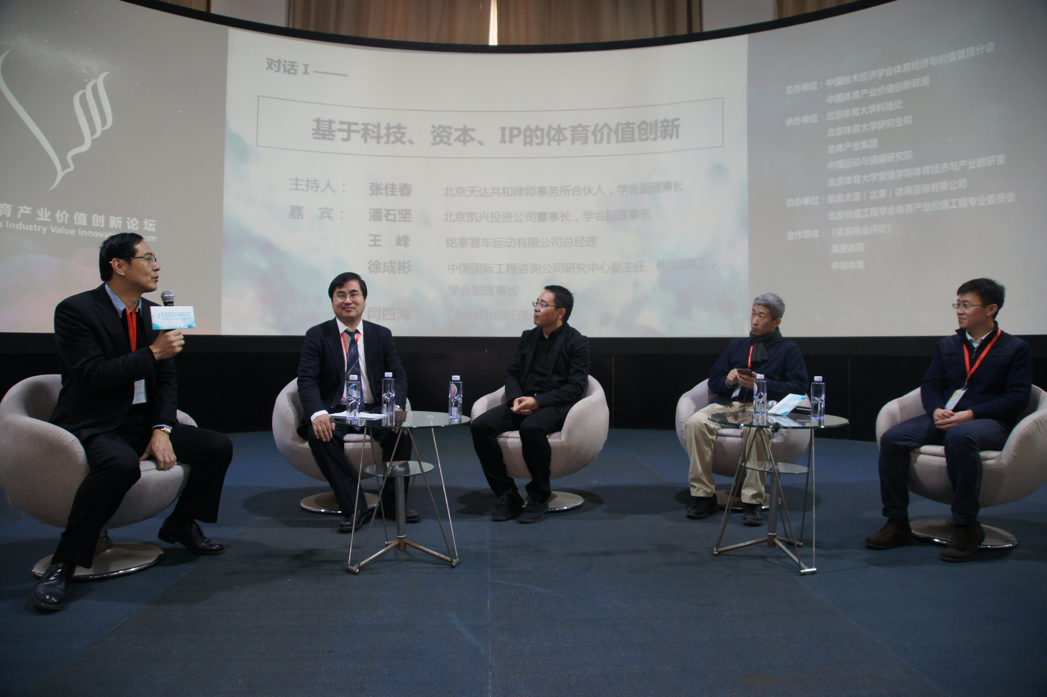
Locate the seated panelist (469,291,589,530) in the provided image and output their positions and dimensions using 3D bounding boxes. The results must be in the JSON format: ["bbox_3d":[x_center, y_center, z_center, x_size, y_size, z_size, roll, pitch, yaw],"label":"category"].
[{"bbox_3d":[0.062,0.264,3.989,0.580,1.275,0.820,0,0,25],"label":"seated panelist"}]

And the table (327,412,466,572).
[{"bbox_3d":[-0.524,0.599,2.974,0.595,0.605,0.595,0,0,-10],"label":"table"}]

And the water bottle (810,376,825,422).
[{"bbox_3d":[1.266,0.210,2.989,0.058,0.186,0.058,0,0,20],"label":"water bottle"}]

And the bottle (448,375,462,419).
[{"bbox_3d":[-0.285,0.204,2.969,0.058,0.186,0.058,0,0,0],"label":"bottle"}]

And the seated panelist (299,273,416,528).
[{"bbox_3d":[-0.922,0.235,3.898,0.620,1.325,0.820,0,0,-18],"label":"seated panelist"}]

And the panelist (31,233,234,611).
[{"bbox_3d":[-1.687,0.207,2.884,0.750,1.380,0.720,0,0,35],"label":"panelist"}]

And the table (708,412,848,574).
[{"bbox_3d":[1.096,0.605,3.029,0.595,0.605,0.595,0,0,20],"label":"table"}]

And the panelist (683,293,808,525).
[{"bbox_3d":[1.272,0.286,3.979,0.600,1.240,0.820,0,0,28],"label":"panelist"}]

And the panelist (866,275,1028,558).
[{"bbox_3d":[2.022,0.283,3.269,0.620,1.255,0.820,0,0,43],"label":"panelist"}]

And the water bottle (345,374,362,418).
[{"bbox_3d":[-0.714,0.203,2.938,0.058,0.186,0.058,0,0,-10],"label":"water bottle"}]

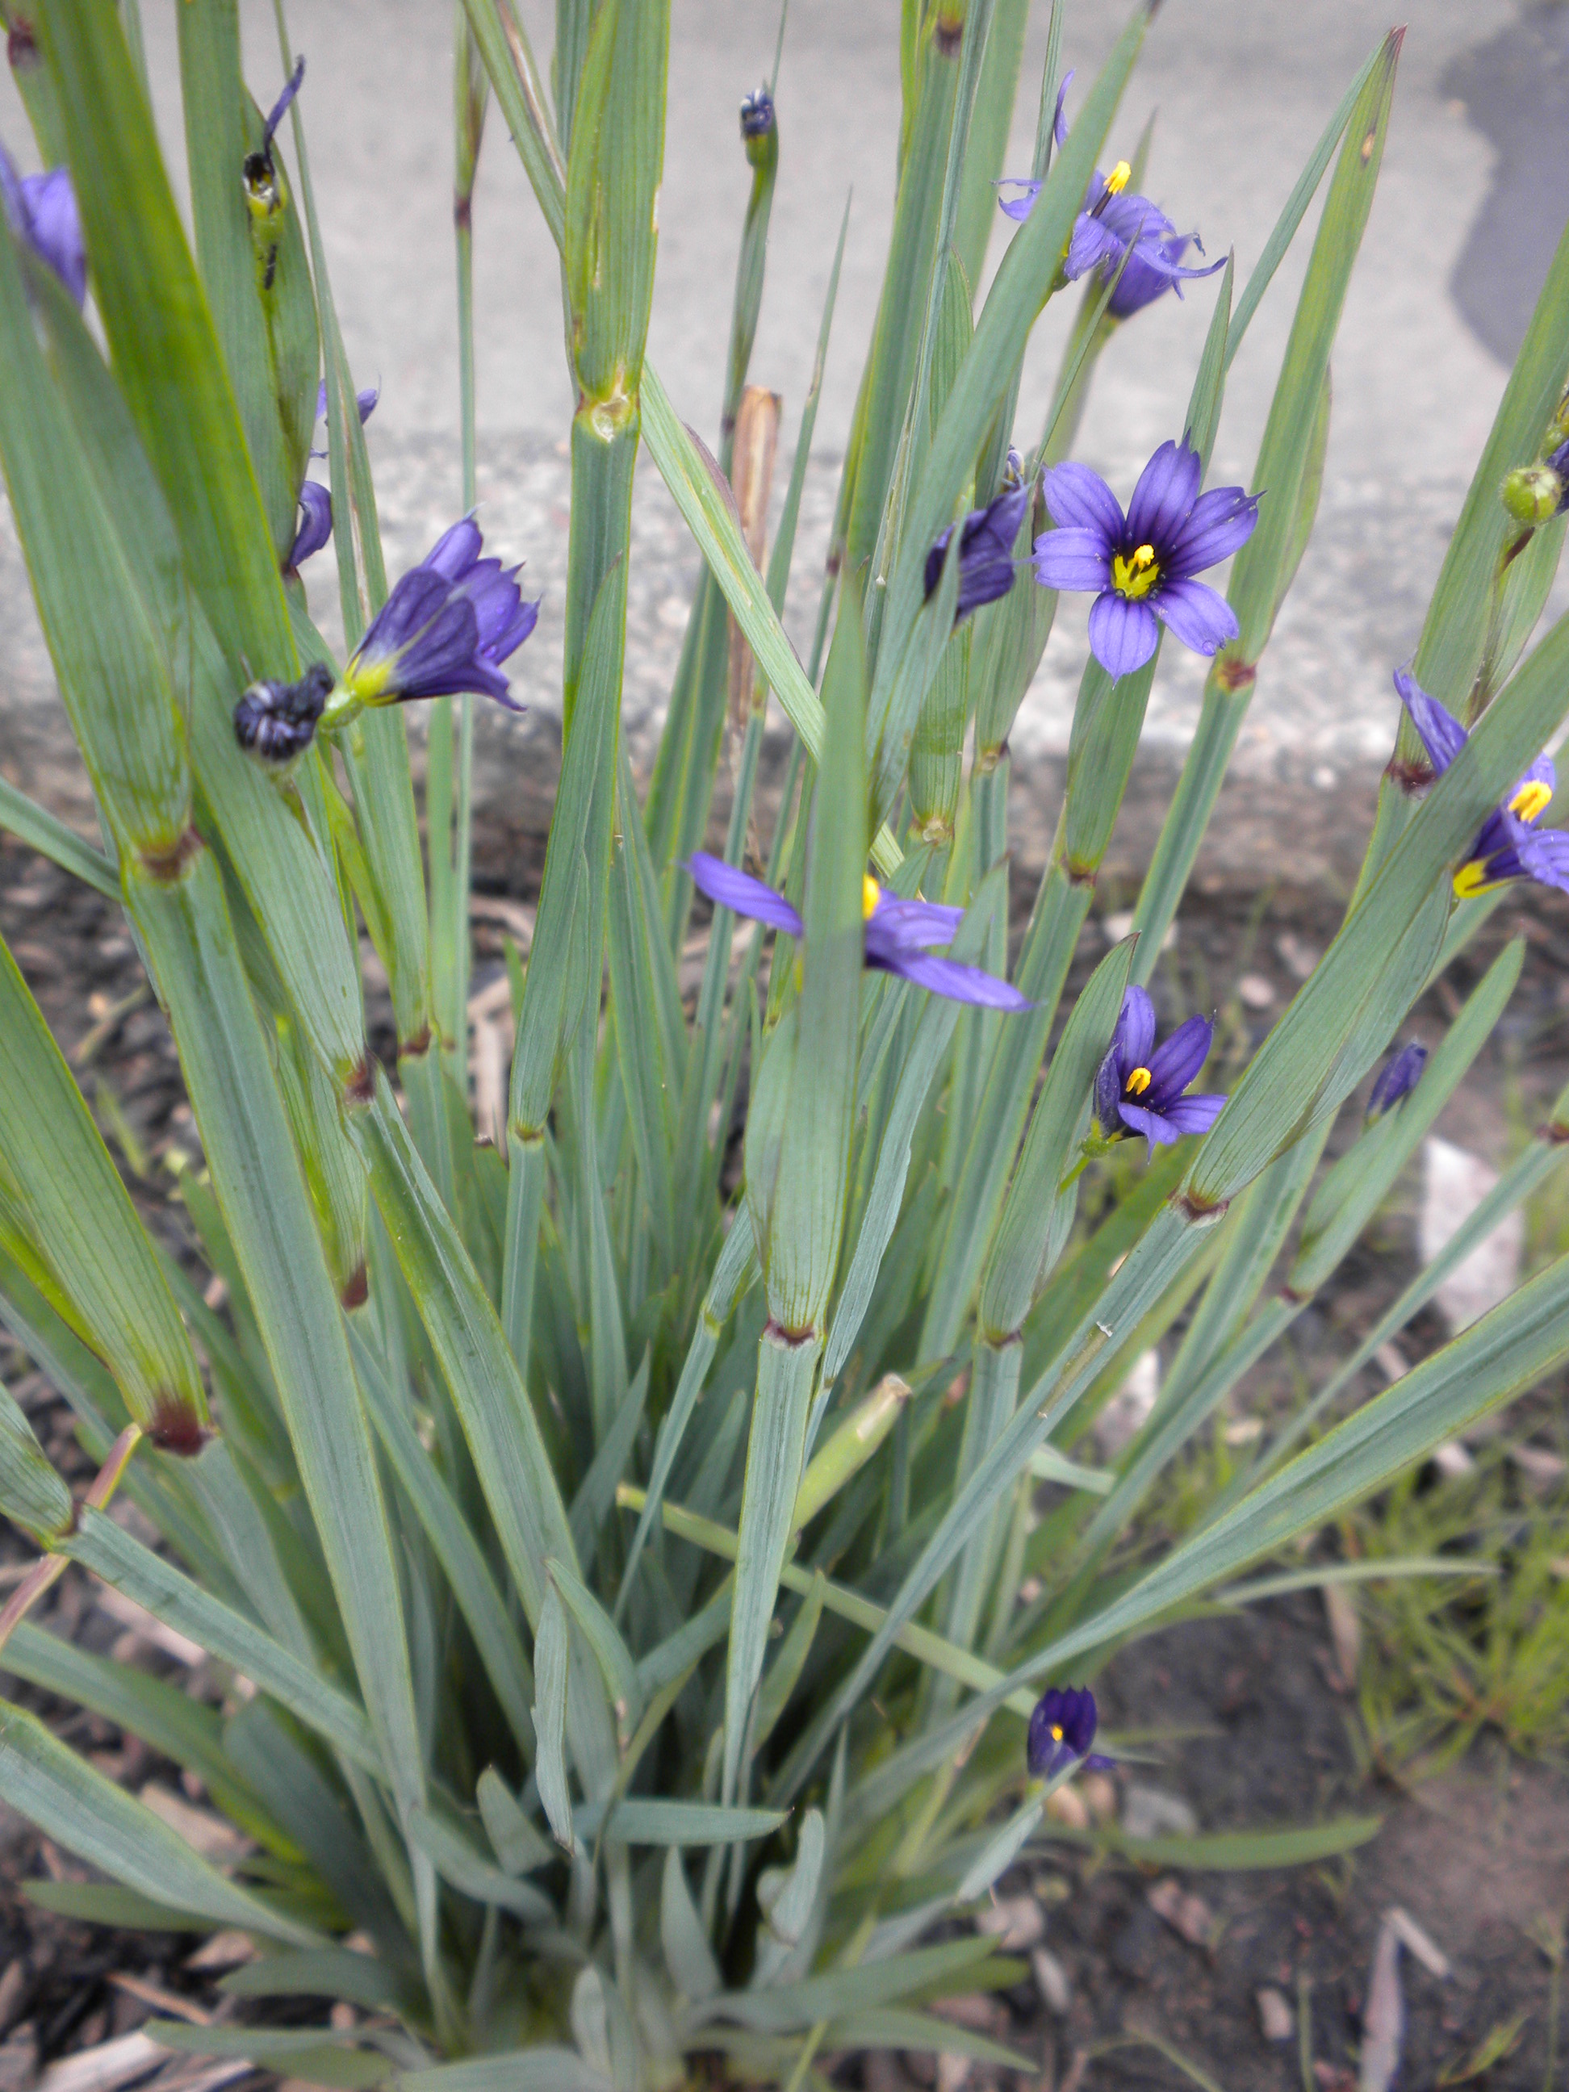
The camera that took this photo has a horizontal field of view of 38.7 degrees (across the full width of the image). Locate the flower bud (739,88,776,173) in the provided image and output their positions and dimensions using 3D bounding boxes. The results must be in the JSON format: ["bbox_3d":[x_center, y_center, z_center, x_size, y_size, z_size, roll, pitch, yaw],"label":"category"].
[{"bbox_3d":[-0.003,-0.111,0.270,0.004,0.009,0.004,3,21,-1],"label":"flower bud"}]

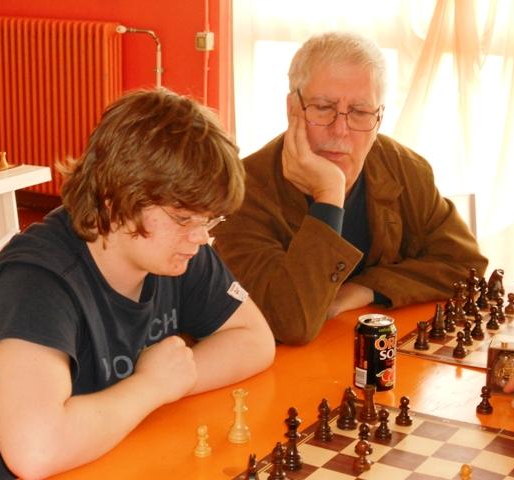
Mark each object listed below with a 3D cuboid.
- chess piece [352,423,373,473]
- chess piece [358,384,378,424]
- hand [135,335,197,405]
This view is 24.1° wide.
[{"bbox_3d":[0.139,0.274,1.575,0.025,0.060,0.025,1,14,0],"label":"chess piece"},{"bbox_3d":[0.163,0.239,1.755,0.027,0.048,0.027,0,14,0],"label":"chess piece"},{"bbox_3d":[-0.140,0.201,1.860,0.100,0.088,0.080,-13,19,-41],"label":"hand"}]

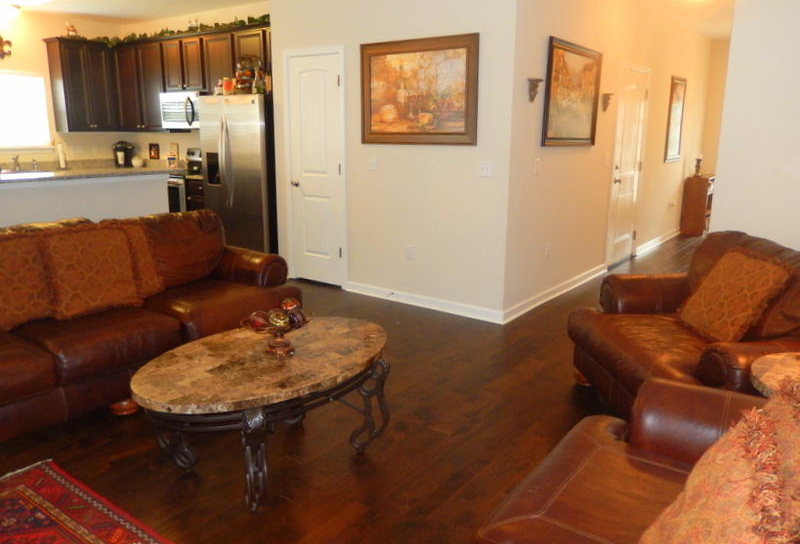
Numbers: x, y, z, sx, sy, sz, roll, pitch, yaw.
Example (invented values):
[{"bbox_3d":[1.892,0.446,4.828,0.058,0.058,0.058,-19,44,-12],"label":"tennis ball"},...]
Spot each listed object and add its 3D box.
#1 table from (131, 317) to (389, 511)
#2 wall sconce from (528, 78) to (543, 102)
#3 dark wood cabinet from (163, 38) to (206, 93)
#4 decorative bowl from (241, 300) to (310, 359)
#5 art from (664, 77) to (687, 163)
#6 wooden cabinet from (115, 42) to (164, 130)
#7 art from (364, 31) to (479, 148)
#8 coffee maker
[{"bbox_3d":[-0.520,0.574,2.446,0.754,0.500,1.106,12,18,40],"label":"table"},{"bbox_3d":[0.965,-1.290,4.102,0.080,0.165,0.100,10,16,35],"label":"wall sconce"},{"bbox_3d":[-2.329,-2.325,6.541,0.762,0.545,0.320,10,16,35],"label":"dark wood cabinet"},{"bbox_3d":[-0.495,0.234,2.363,0.290,0.200,0.290,0,13,0],"label":"decorative bowl"},{"bbox_3d":[3.533,-1.932,7.398,0.040,1.040,0.840,10,16,35],"label":"art"},{"bbox_3d":[-3.063,-2.236,7.123,1.065,0.995,0.320,10,16,35],"label":"wooden cabinet"},{"bbox_3d":[0.110,-1.365,4.402,1.085,0.775,0.040,10,16,35],"label":"art"},{"bbox_3d":[-3.604,-1.534,7.585,0.250,0.340,0.290,-2,14,-12],"label":"coffee maker"}]

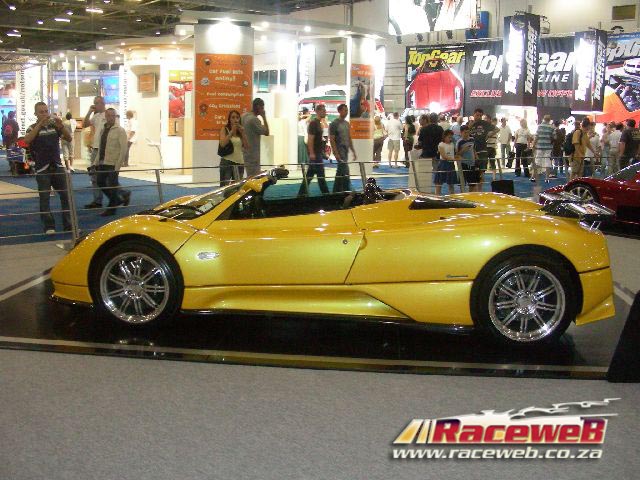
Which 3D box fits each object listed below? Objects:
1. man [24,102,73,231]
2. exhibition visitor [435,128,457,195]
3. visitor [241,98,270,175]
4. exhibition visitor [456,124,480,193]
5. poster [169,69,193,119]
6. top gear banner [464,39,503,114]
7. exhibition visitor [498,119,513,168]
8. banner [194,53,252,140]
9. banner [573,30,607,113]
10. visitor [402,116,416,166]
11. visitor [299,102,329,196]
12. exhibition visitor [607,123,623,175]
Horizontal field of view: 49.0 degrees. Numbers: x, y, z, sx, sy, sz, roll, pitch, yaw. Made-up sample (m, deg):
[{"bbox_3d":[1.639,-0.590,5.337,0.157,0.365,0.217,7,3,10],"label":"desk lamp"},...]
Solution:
[{"bbox_3d":[-3.702,-0.987,9.580,0.640,1.750,0.460,-2,10,-14],"label":"man"},{"bbox_3d":[2.329,-1.317,12.884,0.420,1.370,0.340,-4,11,-27],"label":"exhibition visitor"},{"bbox_3d":[-0.949,-1.151,10.502,0.500,1.840,0.420,10,13,40],"label":"visitor"},{"bbox_3d":[2.729,-1.357,12.999,0.460,1.490,0.300,0,10,-6],"label":"exhibition visitor"},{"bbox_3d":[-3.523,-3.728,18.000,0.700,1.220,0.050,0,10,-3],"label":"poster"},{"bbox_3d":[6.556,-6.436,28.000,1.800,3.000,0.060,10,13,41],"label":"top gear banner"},{"bbox_3d":[6.298,-3.300,23.856,0.500,1.700,0.360,-1,10,-14],"label":"exhibition visitor"},{"bbox_3d":[-2.077,-3.104,15.200,1.230,1.900,0.050,0,10,-7],"label":"banner"},{"bbox_3d":[8.664,-5.385,22.588,0.850,2.544,0.800,10,13,43],"label":"banner"},{"bbox_3d":[2.928,-3.183,22.857,0.480,1.690,0.380,2,10,6],"label":"visitor"},{"bbox_3d":[-0.115,-1.676,13.447,0.600,1.800,0.520,2,10,6],"label":"visitor"},{"bbox_3d":[8.451,-2.590,20.162,0.460,1.630,0.360,-3,11,-24],"label":"exhibition visitor"}]

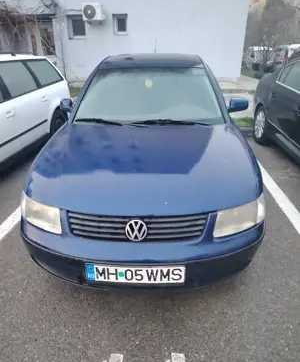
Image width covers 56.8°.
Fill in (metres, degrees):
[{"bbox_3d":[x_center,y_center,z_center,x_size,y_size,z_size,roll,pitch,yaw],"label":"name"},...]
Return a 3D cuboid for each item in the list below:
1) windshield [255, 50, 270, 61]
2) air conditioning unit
[{"bbox_3d":[8.317,-9.278,20.500,1.400,0.850,0.200,2,-5,5],"label":"windshield"},{"bbox_3d":[-2.319,-6.866,11.300,0.780,0.570,0.290,4,25,9],"label":"air conditioning unit"}]

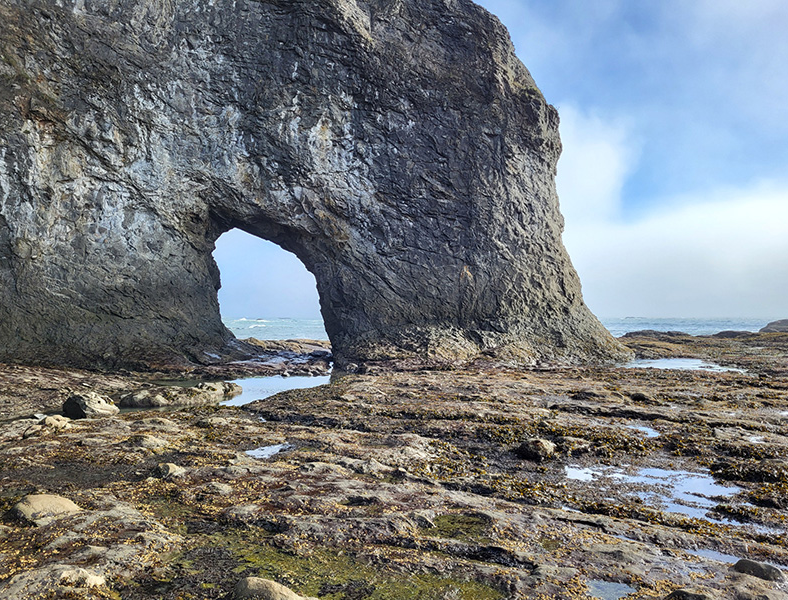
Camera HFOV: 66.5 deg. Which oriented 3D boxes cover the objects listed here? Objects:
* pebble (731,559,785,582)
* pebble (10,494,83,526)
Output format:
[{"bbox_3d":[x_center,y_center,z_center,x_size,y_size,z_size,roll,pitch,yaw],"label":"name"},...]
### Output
[{"bbox_3d":[2.259,1.672,3.737,0.288,0.095,0.201,-1,-2,36],"label":"pebble"},{"bbox_3d":[-2.743,1.662,4.754,0.496,0.209,0.337,0,-2,-10],"label":"pebble"}]

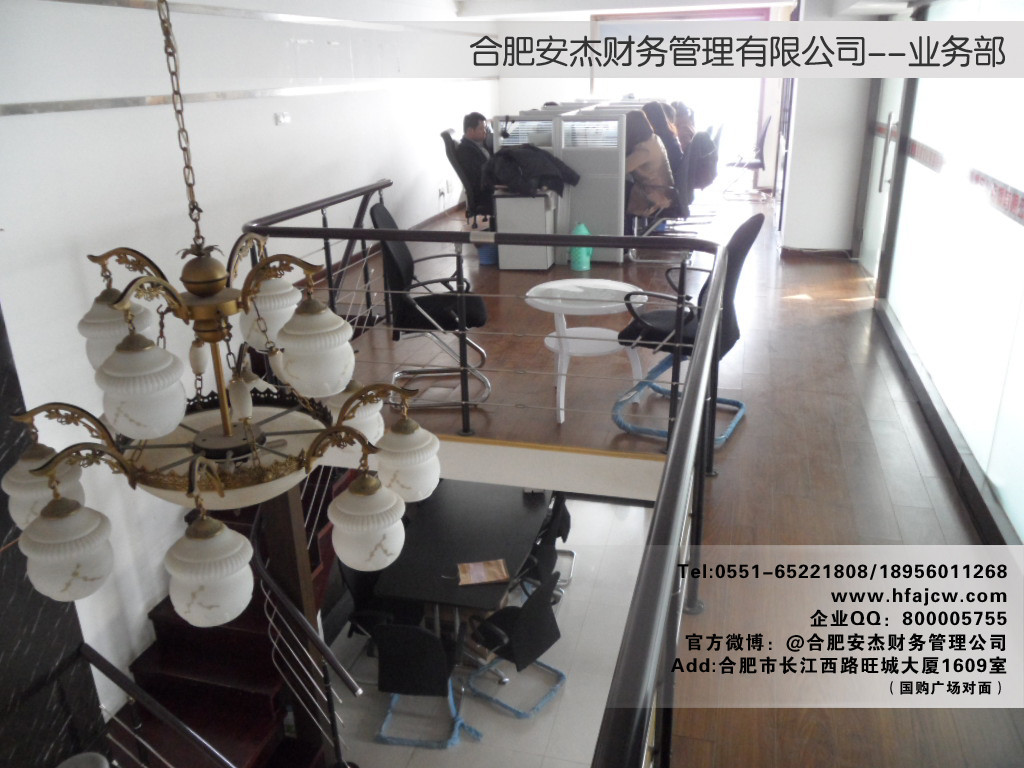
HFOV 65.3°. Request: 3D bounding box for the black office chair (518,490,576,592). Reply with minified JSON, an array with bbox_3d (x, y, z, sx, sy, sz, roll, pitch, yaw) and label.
[{"bbox_3d":[0.200,1.200,6.785,0.600,0.950,0.560,2,22,9],"label":"black office chair"}]

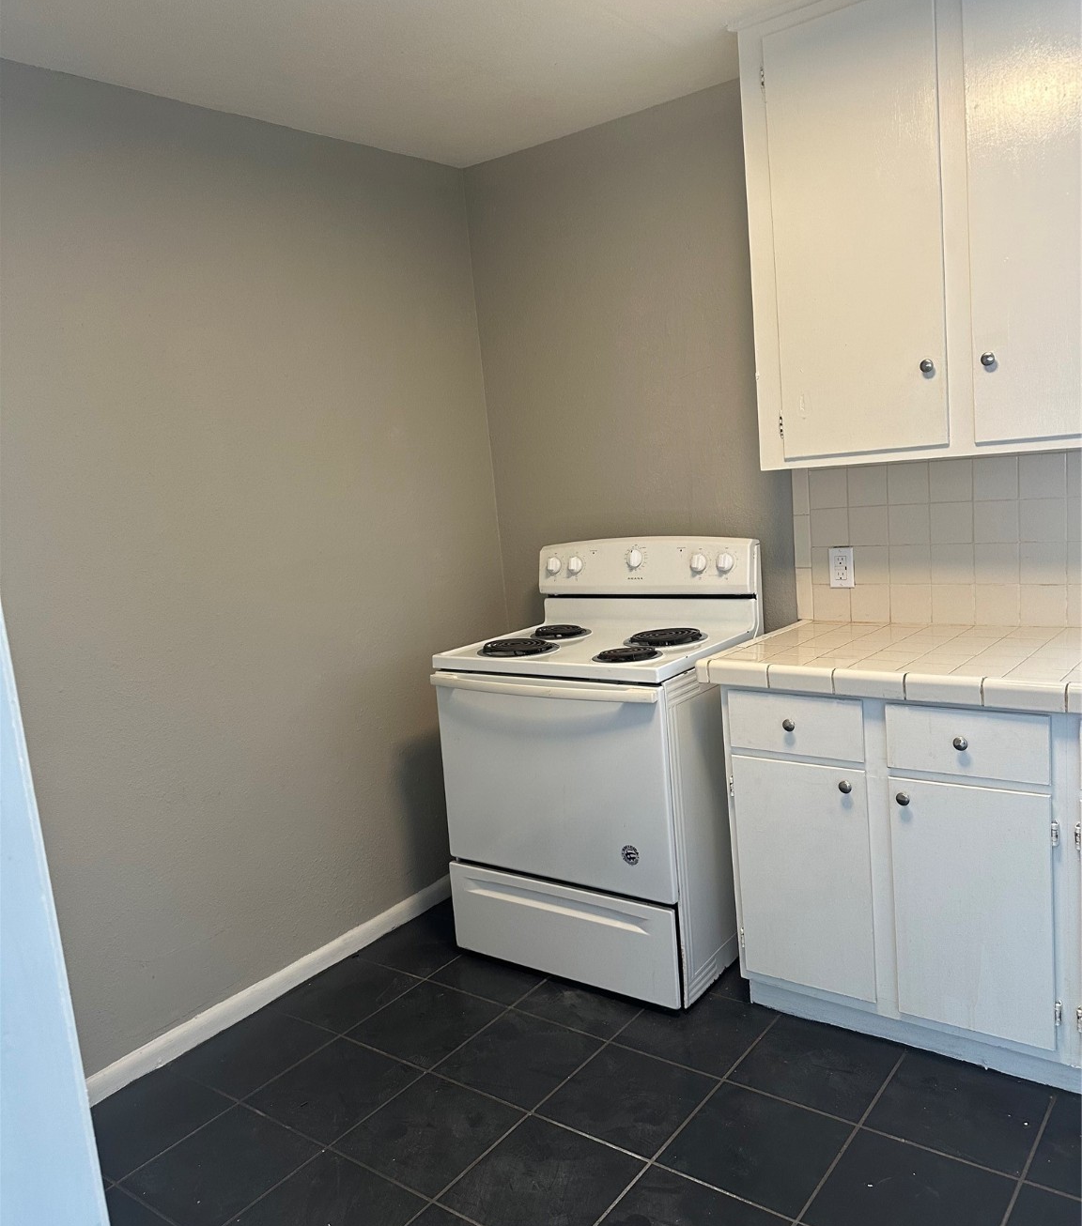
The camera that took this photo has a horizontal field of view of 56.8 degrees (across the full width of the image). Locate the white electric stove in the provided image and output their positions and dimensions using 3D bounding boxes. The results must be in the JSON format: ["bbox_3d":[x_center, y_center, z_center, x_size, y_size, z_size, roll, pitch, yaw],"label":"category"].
[{"bbox_3d":[0.193,0.399,2.932,0.757,1.185,0.662,1,10,38],"label":"white electric stove"}]

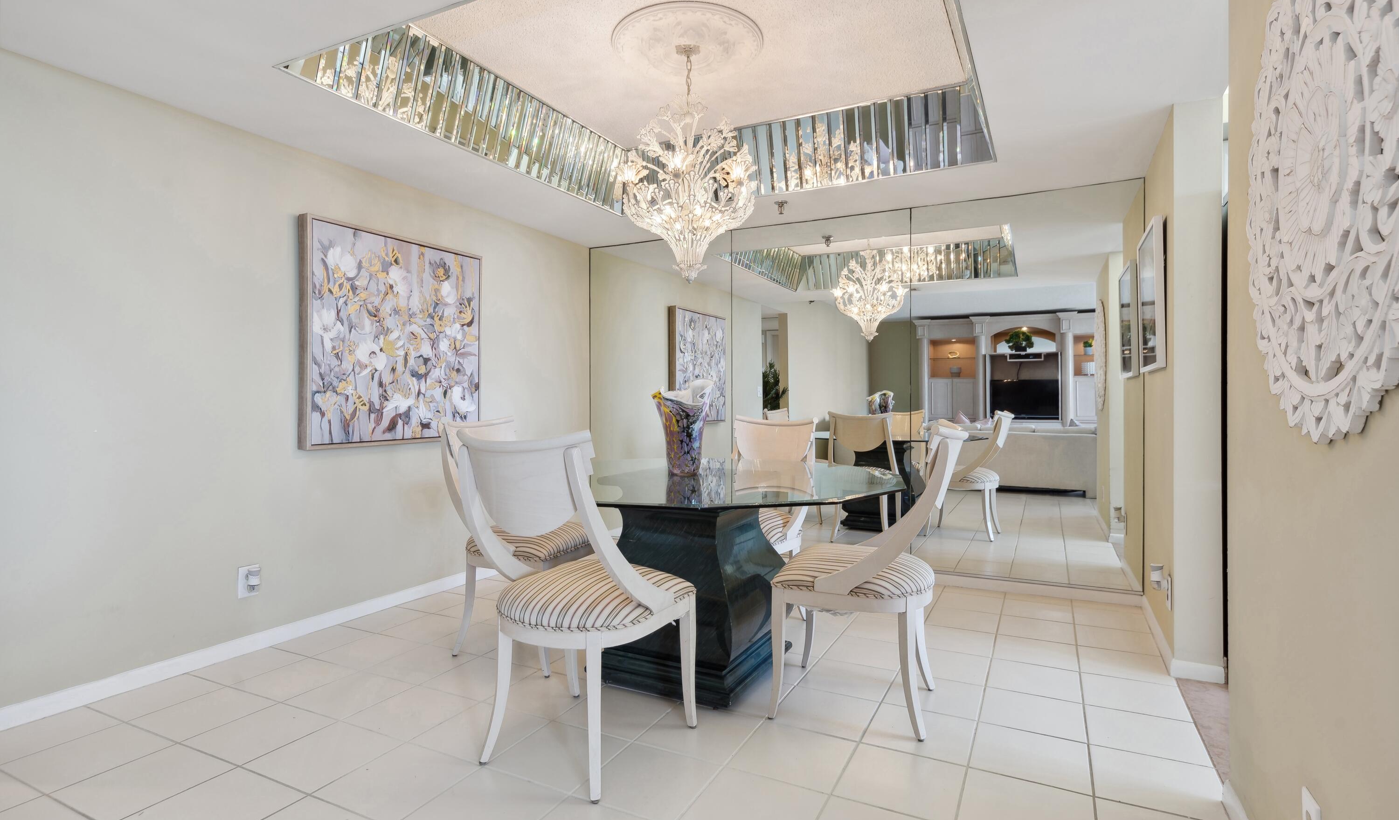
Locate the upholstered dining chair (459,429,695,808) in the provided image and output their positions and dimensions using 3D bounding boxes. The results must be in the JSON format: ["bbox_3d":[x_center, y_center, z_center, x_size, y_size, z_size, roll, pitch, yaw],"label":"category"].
[{"bbox_3d":[-0.354,0.529,2.054,0.522,0.952,0.642,1,1,27],"label":"upholstered dining chair"}]

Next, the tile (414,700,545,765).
[{"bbox_3d":[-0.682,1.007,2.179,0.303,0.010,0.303,1,1,27],"label":"tile"}]

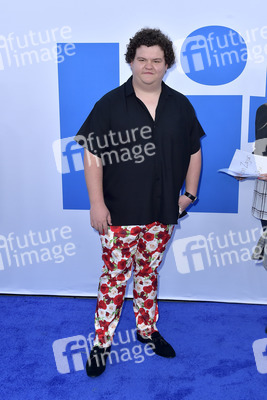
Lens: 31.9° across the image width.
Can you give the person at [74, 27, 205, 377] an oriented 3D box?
[{"bbox_3d":[0.035,0.028,2.498,0.670,1.780,0.420,-4,12,-17],"label":"person"}]

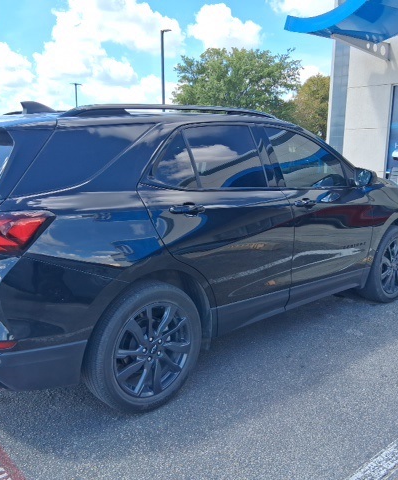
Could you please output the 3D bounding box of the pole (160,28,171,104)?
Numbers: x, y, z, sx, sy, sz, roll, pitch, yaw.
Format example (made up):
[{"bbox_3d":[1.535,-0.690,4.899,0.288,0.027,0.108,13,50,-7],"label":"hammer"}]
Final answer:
[{"bbox_3d":[-1.896,-8.332,28.879,0.650,8.095,0.250,-1,11,-4],"label":"pole"}]

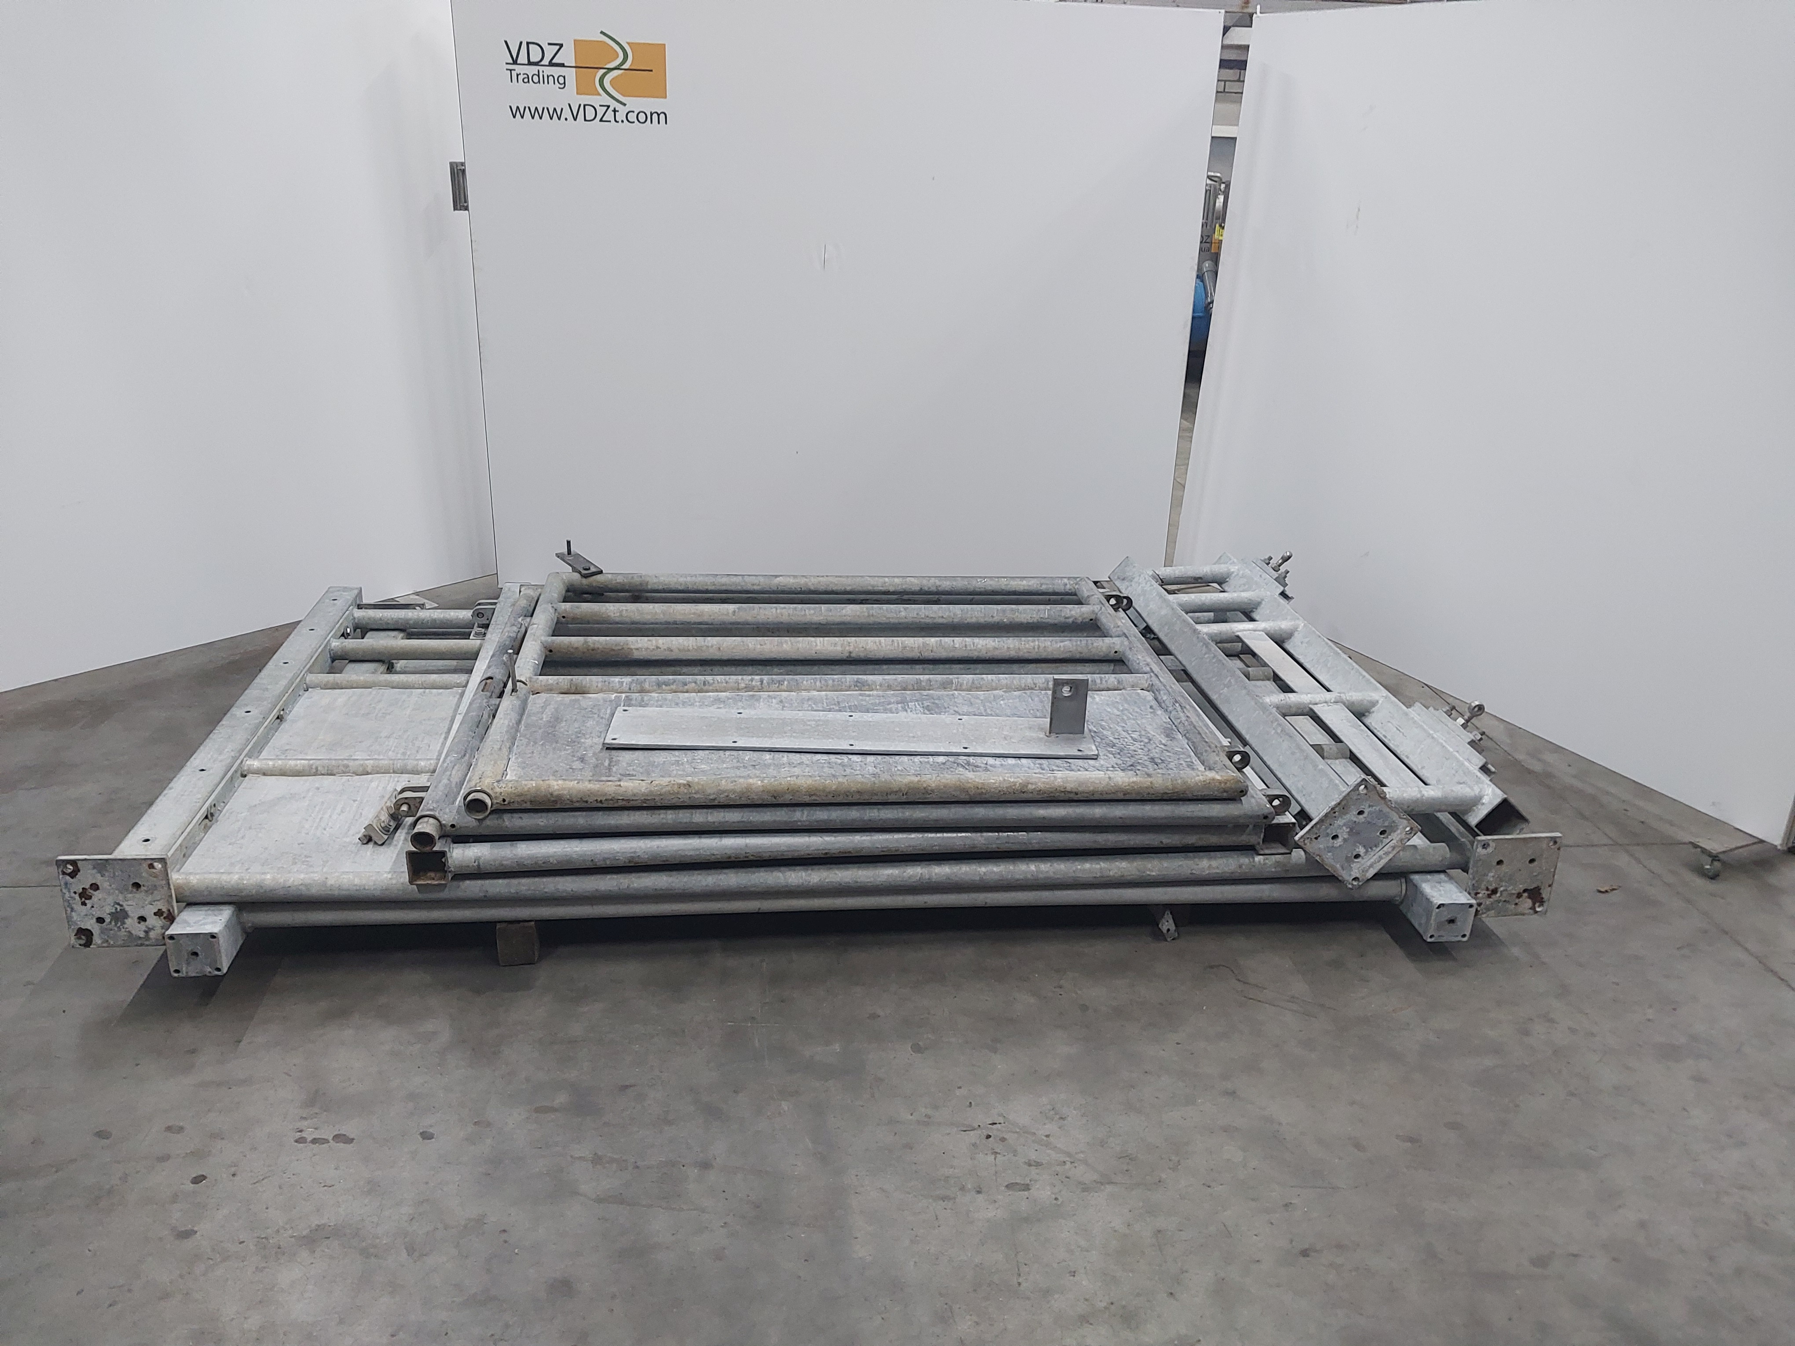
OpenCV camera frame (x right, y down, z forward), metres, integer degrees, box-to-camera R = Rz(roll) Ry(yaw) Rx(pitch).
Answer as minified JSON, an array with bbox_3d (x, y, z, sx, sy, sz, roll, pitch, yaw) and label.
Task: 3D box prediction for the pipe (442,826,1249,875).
[{"bbox_3d":[-0.051,0.358,2.909,1.704,0.058,0.058,-1,22,-8],"label":"pipe"}]

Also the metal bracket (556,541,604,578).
[{"bbox_3d":[-0.915,-0.331,4.033,0.060,0.070,0.205,-11,26,-32],"label":"metal bracket"}]

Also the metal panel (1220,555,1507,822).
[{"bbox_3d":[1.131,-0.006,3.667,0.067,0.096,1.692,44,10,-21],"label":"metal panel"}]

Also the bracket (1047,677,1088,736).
[{"bbox_3d":[0.381,0.072,3.098,0.079,0.125,0.034,2,22,-1],"label":"bracket"}]

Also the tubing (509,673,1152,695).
[{"bbox_3d":[-0.123,0.027,3.415,1.544,0.042,0.042,0,22,-8],"label":"tubing"}]

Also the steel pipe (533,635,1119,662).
[{"bbox_3d":[-0.141,-0.065,3.566,1.467,0.058,0.058,0,22,-7],"label":"steel pipe"}]

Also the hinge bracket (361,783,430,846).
[{"bbox_3d":[-1.027,0.288,2.864,0.125,0.095,0.100,0,22,-7],"label":"hinge bracket"}]

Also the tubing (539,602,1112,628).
[{"bbox_3d":[-0.177,-0.161,3.883,1.517,0.057,0.057,0,22,-8],"label":"tubing"}]

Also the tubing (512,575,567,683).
[{"bbox_3d":[-0.911,-0.117,3.602,0.058,0.058,0.787,0,22,-7],"label":"tubing"}]

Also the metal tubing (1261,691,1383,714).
[{"bbox_3d":[1.099,0.080,3.625,0.321,0.056,0.056,0,22,-8],"label":"metal tubing"}]

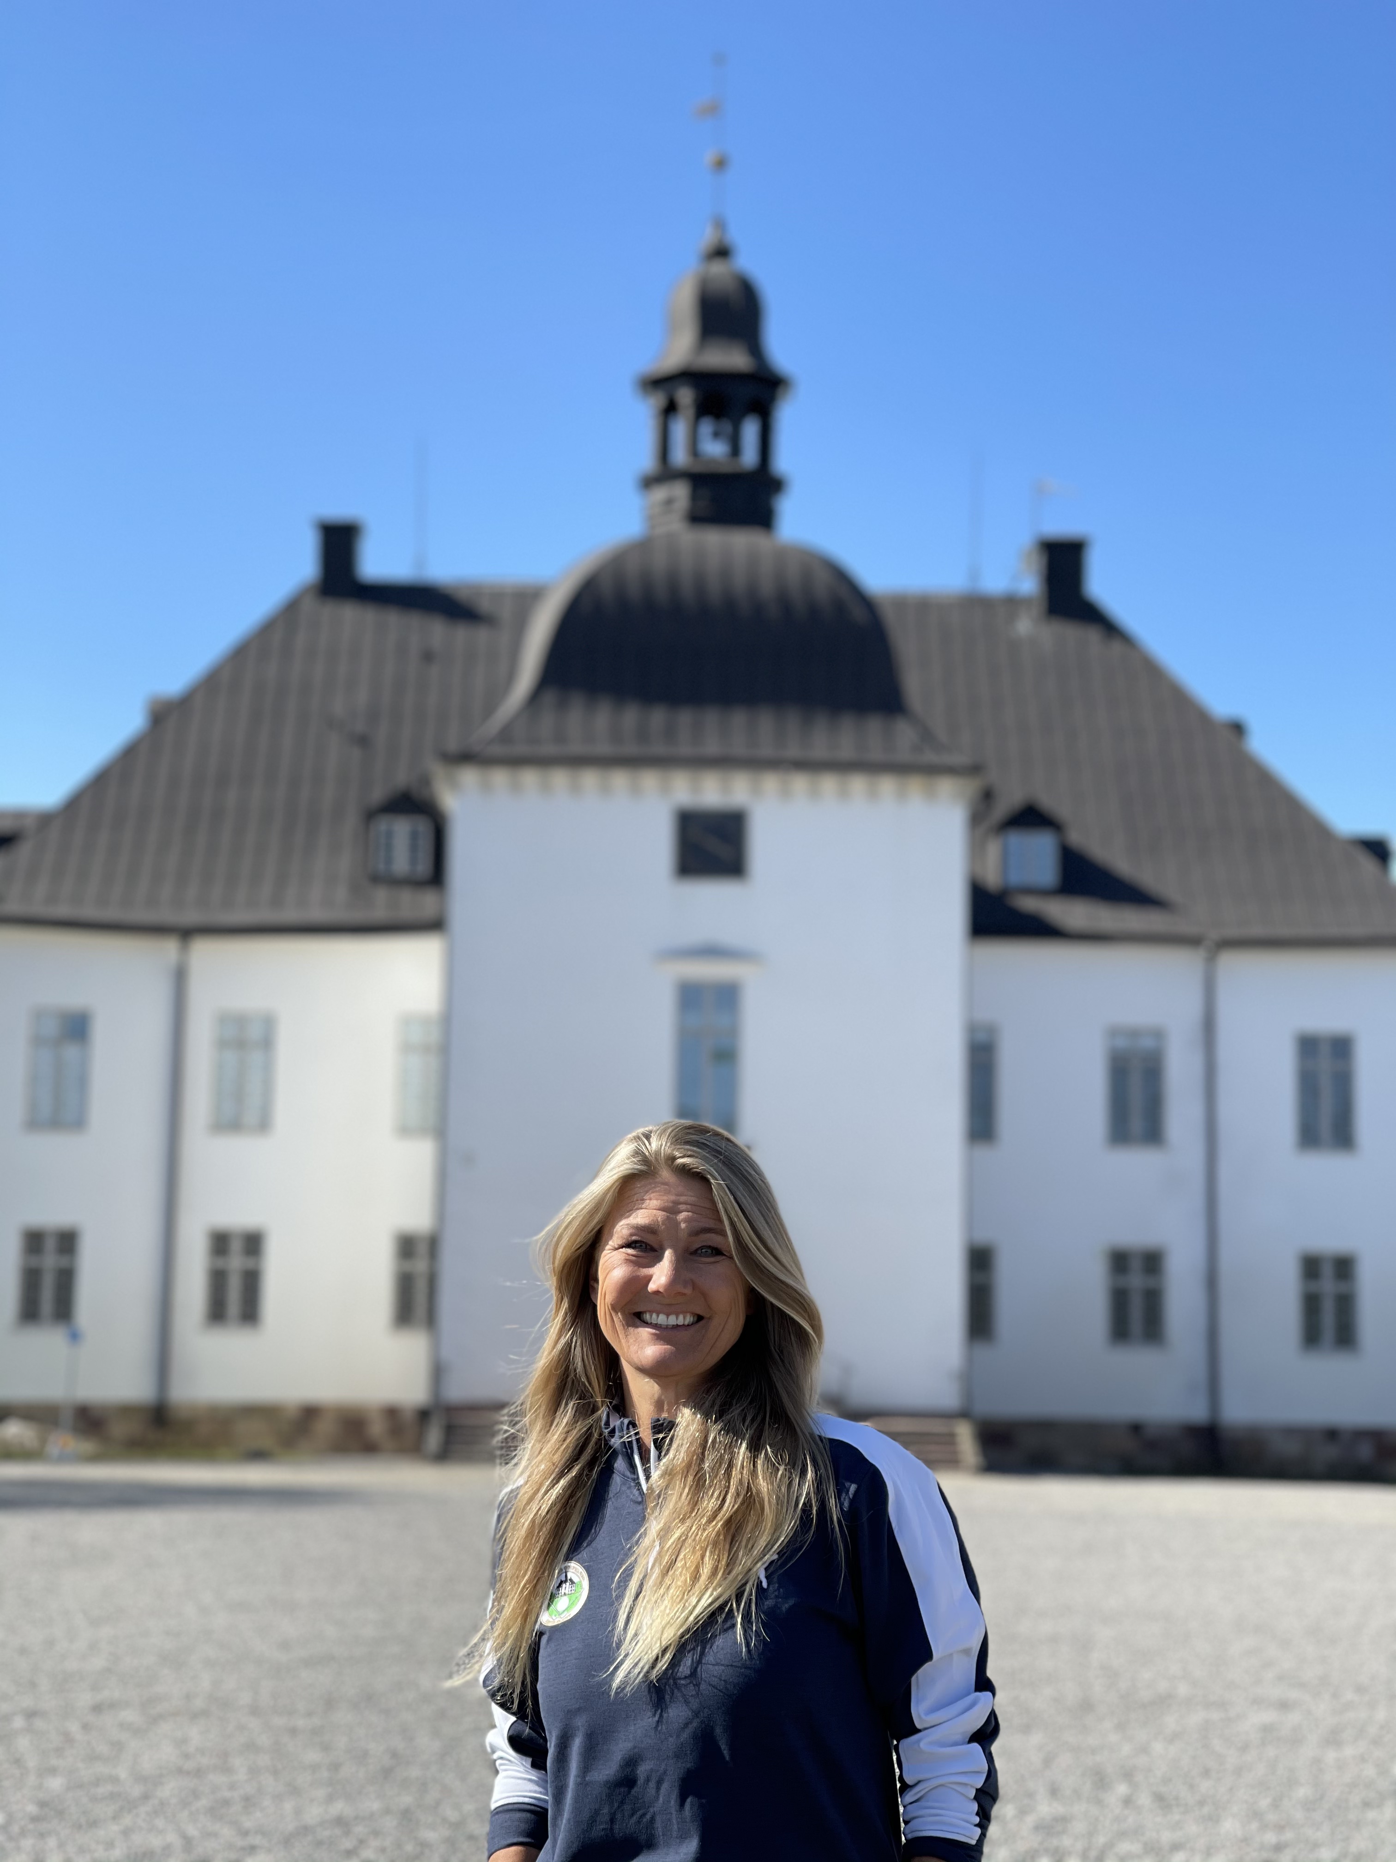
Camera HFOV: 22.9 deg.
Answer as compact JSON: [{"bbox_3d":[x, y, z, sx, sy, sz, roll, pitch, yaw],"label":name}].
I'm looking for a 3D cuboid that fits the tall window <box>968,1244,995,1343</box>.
[{"bbox_3d":[4.597,6.196,58.902,0.960,1.662,0.150,1,-10,0],"label":"tall window"}]

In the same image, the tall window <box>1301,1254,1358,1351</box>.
[{"bbox_3d":[10.801,6.351,58.894,0.960,1.661,0.150,1,-10,0],"label":"tall window"}]

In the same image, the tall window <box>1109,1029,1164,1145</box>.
[{"bbox_3d":[8.755,3.121,68.771,1.120,2.370,0.200,1,-10,0],"label":"tall window"}]

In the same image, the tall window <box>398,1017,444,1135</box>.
[{"bbox_3d":[-5.413,2.863,68.691,1.190,2.413,0.200,1,-10,0],"label":"tall window"}]

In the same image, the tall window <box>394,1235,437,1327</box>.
[{"bbox_3d":[-4.730,5.987,58.910,0.960,1.642,0.150,1,-10,0],"label":"tall window"}]

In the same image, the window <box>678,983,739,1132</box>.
[{"bbox_3d":[0.191,2.430,63.158,1.140,3.026,0.200,1,-10,0],"label":"window"}]

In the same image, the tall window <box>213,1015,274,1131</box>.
[{"bbox_3d":[-7.865,2.454,59.540,0.960,2.086,0.150,1,-10,0],"label":"tall window"}]

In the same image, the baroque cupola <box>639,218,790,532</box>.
[{"bbox_3d":[0.328,-10.011,62.785,2.706,6.339,2.706,1,-10,0],"label":"baroque cupola"}]

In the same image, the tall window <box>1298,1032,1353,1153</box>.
[{"bbox_3d":[12.546,3.237,68.783,1.144,2.340,0.200,1,-10,0],"label":"tall window"}]

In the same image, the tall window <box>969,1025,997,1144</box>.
[{"bbox_3d":[4.675,2.642,59.545,0.960,2.096,0.150,1,-10,0],"label":"tall window"}]

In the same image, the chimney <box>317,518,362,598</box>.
[{"bbox_3d":[-8.116,-8.349,78.214,0.871,1.801,0.829,1,-10,0],"label":"chimney"}]

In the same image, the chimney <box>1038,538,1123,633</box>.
[{"bbox_3d":[8.282,-7.913,78.214,0.955,1.851,0.829,1,-10,0],"label":"chimney"}]

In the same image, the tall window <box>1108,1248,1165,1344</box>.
[{"bbox_3d":[7.512,6.255,58.901,0.960,1.652,0.150,1,-10,0],"label":"tall window"}]

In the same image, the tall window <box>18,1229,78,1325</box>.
[{"bbox_3d":[-11.123,5.921,58.902,0.960,1.644,0.150,1,-10,0],"label":"tall window"}]

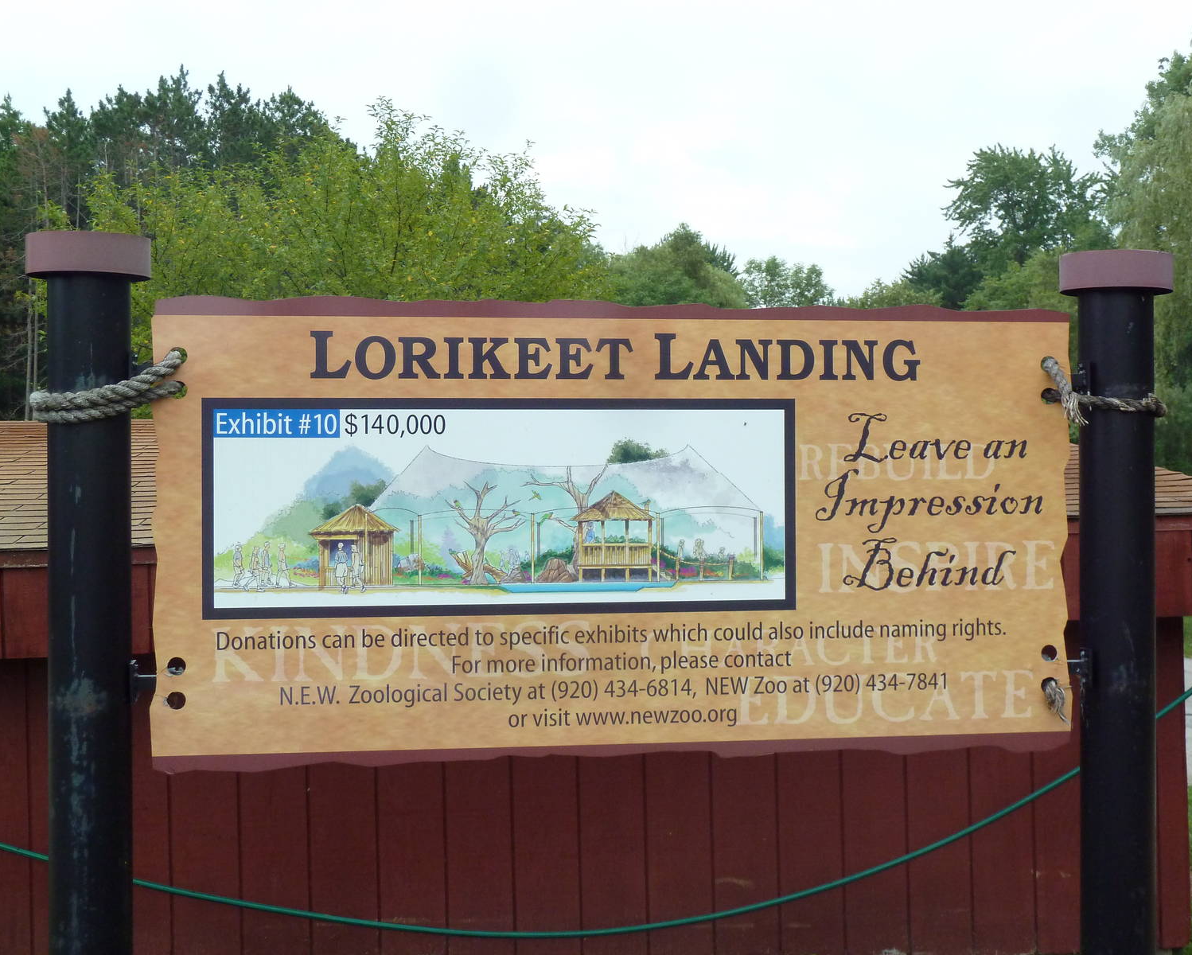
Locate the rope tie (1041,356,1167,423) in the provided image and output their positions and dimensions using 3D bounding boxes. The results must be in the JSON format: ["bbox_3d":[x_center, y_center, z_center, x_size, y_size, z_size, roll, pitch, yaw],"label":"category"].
[{"bbox_3d":[0.780,-0.135,2.710,0.198,0.105,0.145,-1,1,-8],"label":"rope tie"}]

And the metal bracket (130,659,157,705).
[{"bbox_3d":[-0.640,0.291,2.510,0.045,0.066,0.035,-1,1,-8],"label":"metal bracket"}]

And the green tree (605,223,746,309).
[{"bbox_3d":[1.990,-2.930,45.000,4.200,7.100,4.200,-1,1,0],"label":"green tree"}]

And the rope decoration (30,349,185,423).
[{"bbox_3d":[-0.685,-0.128,2.480,0.222,0.110,0.150,-1,1,-8],"label":"rope decoration"}]

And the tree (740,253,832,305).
[{"bbox_3d":[5.150,-2.740,48.000,2.900,6.600,2.900,-1,1,0],"label":"tree"}]

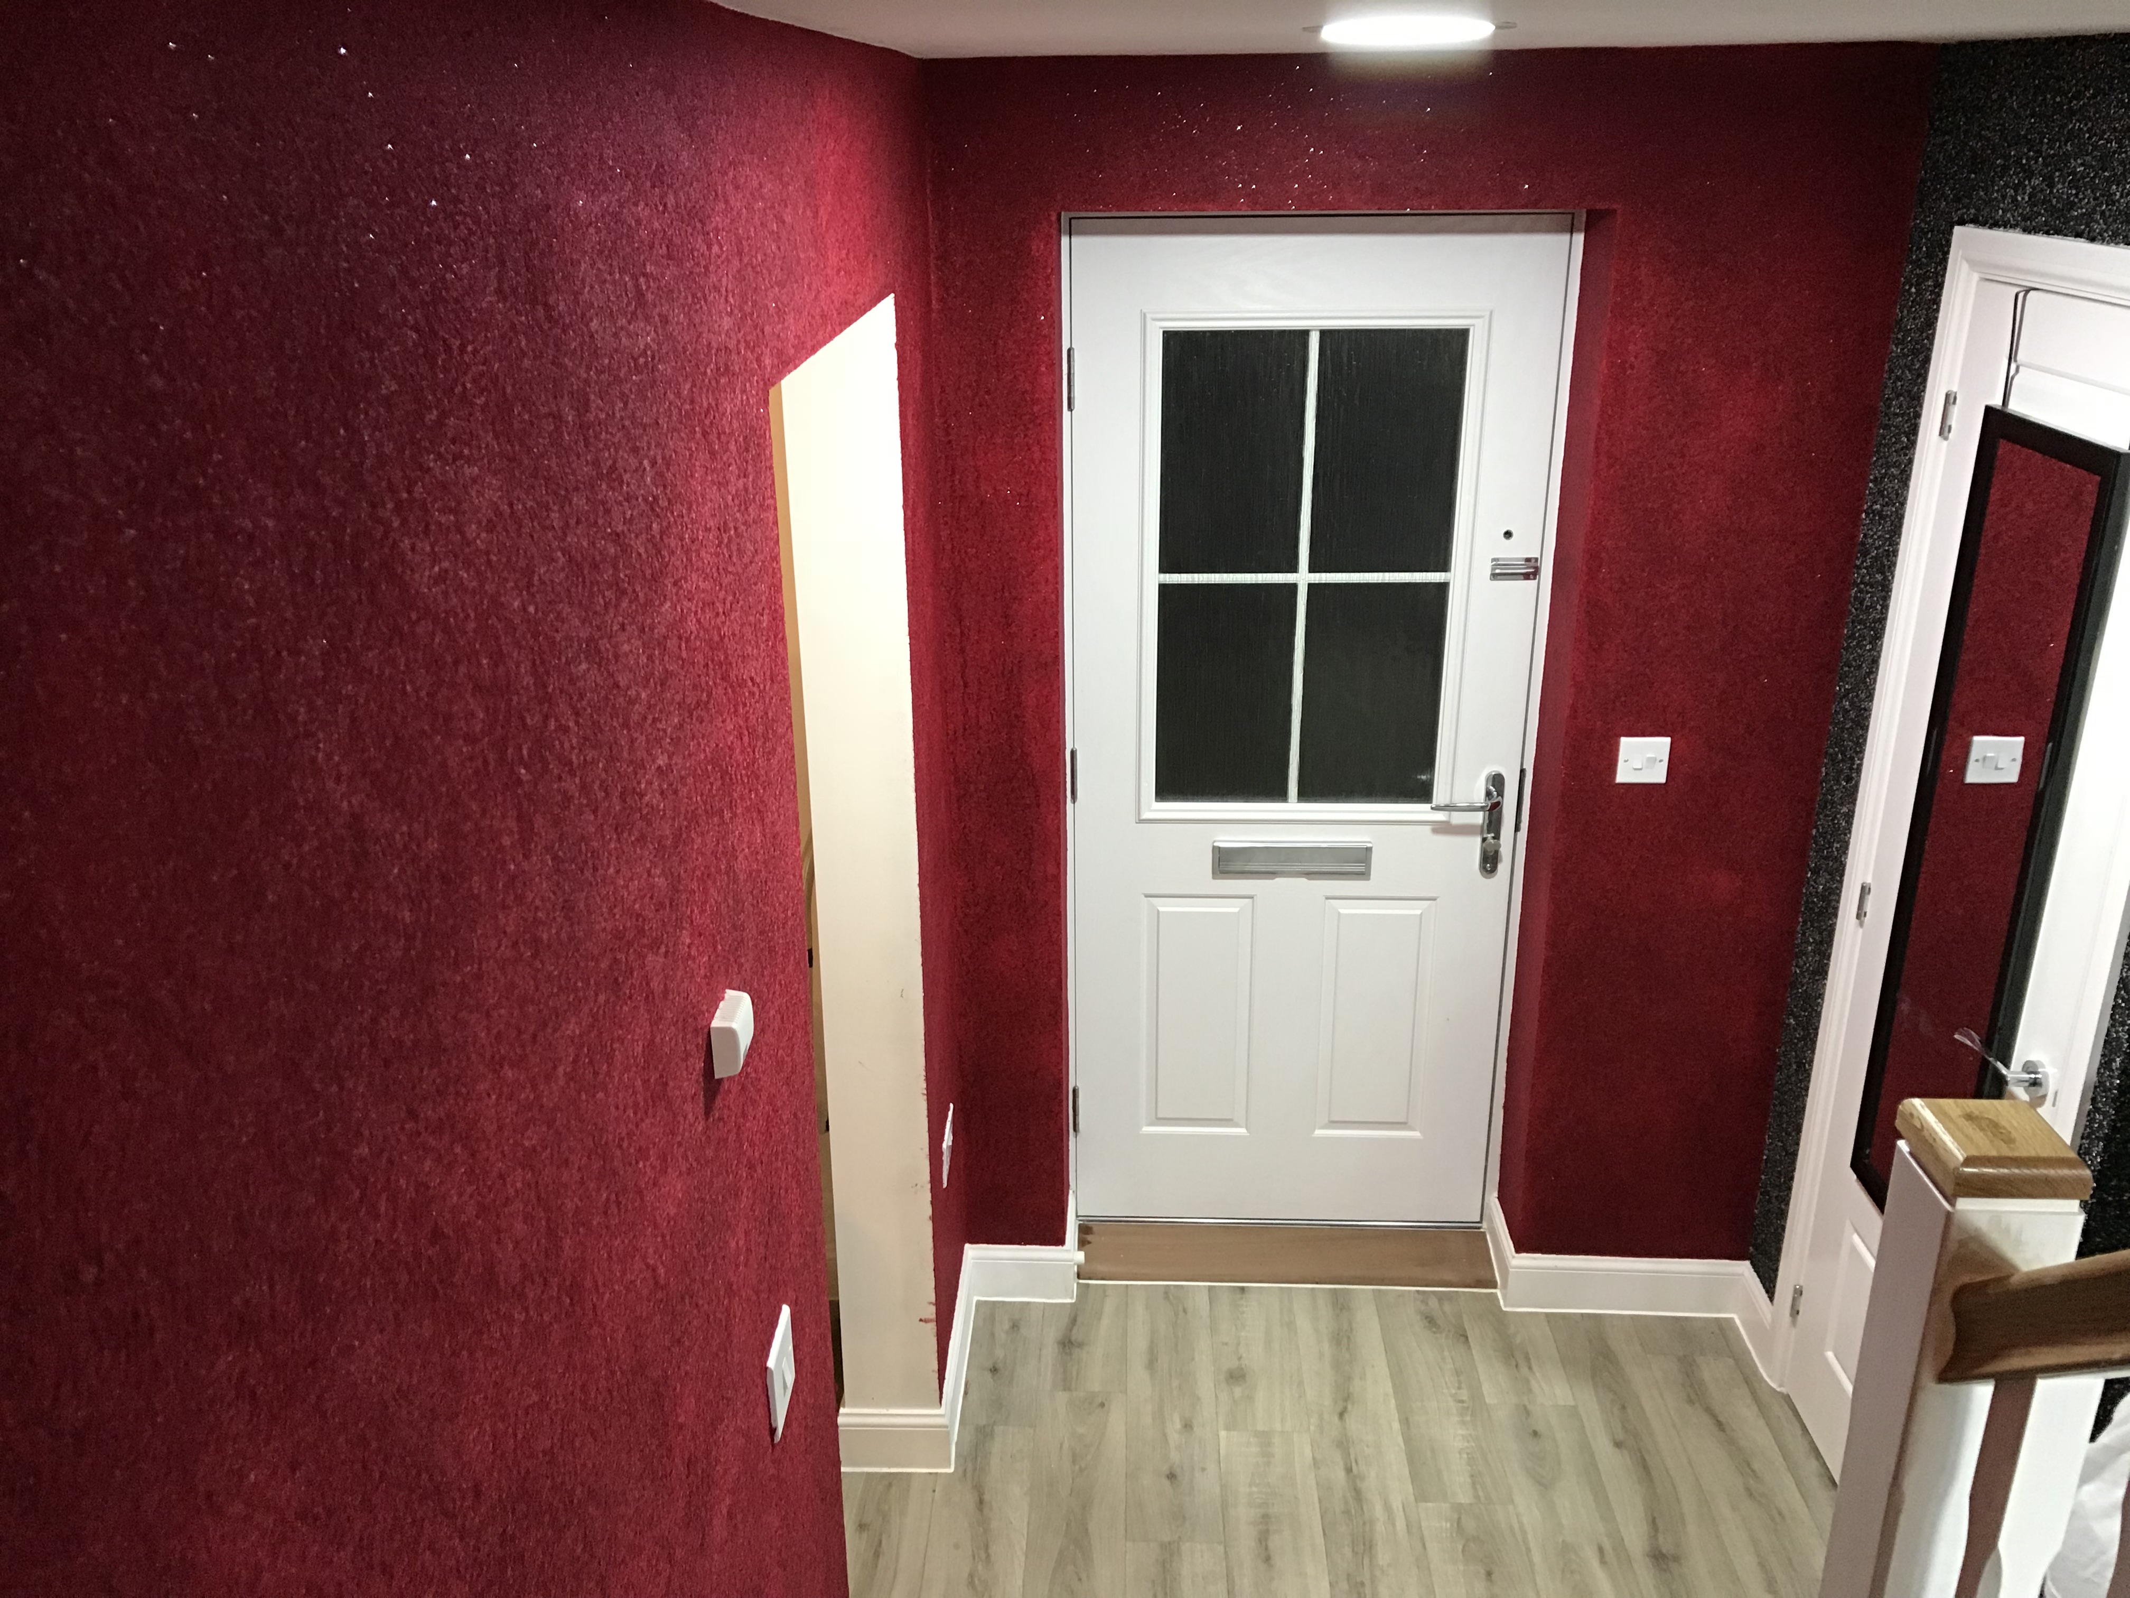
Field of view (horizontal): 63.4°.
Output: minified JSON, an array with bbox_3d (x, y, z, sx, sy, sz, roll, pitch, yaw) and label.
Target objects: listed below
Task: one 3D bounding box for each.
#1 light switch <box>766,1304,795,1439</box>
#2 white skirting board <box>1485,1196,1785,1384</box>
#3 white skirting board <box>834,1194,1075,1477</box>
[{"bbox_3d":[-0.279,0.567,1.696,0.010,0.086,0.086,0,21,3],"label":"light switch"},{"bbox_3d":[1.129,0.980,3.470,0.472,0.128,0.412,0,21,3],"label":"white skirting board"},{"bbox_3d":[-0.187,1.025,3.389,0.404,0.128,0.693,0,21,3],"label":"white skirting board"}]

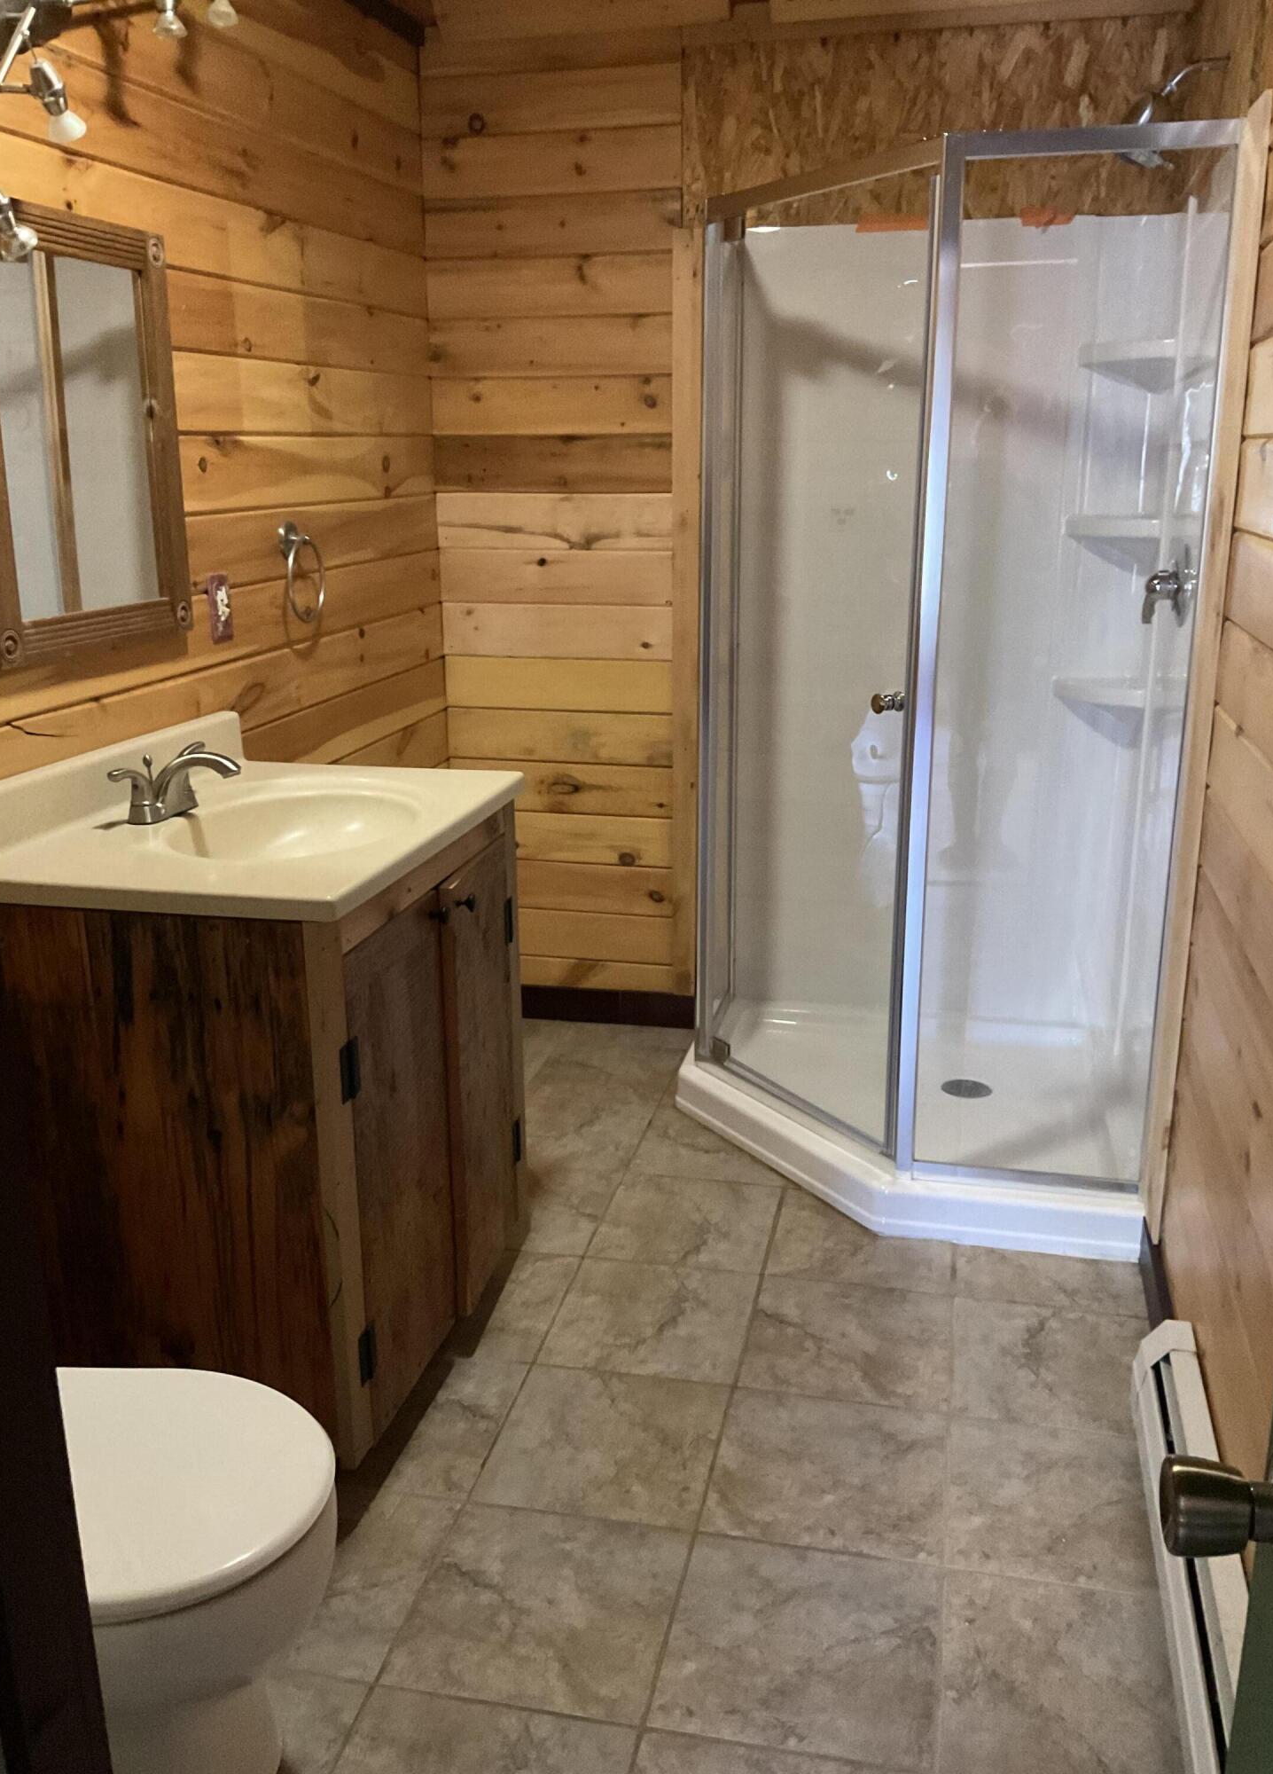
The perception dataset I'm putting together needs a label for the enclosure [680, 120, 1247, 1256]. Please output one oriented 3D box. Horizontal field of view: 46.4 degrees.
[{"bbox_3d":[0.560,-0.389,3.014,0.964,1.908,0.980,3,17,13],"label":"enclosure"}]

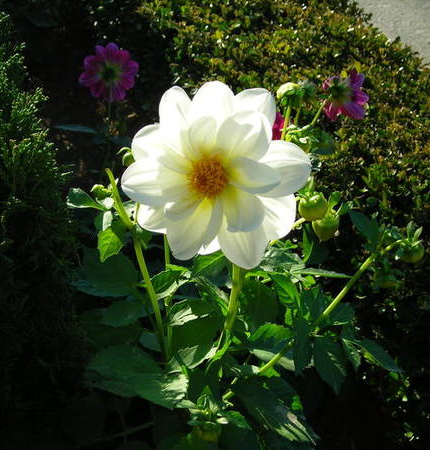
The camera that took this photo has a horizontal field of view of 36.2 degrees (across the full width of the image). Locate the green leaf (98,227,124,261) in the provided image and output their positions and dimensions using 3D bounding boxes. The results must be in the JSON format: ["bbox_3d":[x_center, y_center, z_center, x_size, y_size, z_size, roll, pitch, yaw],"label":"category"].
[{"bbox_3d":[-0.083,0.014,0.522,0.019,0.007,0.027,7,79,7],"label":"green leaf"}]

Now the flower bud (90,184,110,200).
[{"bbox_3d":[-0.084,-0.024,0.480,0.014,0.012,0.013,0,35,0],"label":"flower bud"}]

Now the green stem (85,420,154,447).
[{"bbox_3d":[-0.093,0.203,0.640,0.070,0.006,0.006,-21,0,12],"label":"green stem"}]

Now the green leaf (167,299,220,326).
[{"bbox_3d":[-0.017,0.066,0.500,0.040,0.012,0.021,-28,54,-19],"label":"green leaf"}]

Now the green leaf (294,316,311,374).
[{"bbox_3d":[0.069,0.095,0.520,0.014,0.043,0.017,0,35,0],"label":"green leaf"}]

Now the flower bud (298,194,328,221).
[{"bbox_3d":[0.074,-0.013,0.500,0.022,0.020,0.021,0,35,0],"label":"flower bud"}]

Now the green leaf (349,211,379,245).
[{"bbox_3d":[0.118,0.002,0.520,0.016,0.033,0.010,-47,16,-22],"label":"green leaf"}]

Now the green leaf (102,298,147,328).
[{"bbox_3d":[-0.087,0.084,0.630,0.049,0.009,0.026,-20,40,-37],"label":"green leaf"}]

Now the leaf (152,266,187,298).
[{"bbox_3d":[-0.038,0.047,0.547,0.035,0.009,0.021,-34,42,-25],"label":"leaf"}]

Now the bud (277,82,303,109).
[{"bbox_3d":[0.065,-0.114,0.580,0.021,0.021,0.021,6,21,0],"label":"bud"}]

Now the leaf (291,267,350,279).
[{"bbox_3d":[0.088,0.040,0.555,0.048,0.007,0.020,3,15,12],"label":"leaf"}]

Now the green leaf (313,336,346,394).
[{"bbox_3d":[0.094,0.115,0.540,0.029,0.046,0.017,0,35,0],"label":"green leaf"}]

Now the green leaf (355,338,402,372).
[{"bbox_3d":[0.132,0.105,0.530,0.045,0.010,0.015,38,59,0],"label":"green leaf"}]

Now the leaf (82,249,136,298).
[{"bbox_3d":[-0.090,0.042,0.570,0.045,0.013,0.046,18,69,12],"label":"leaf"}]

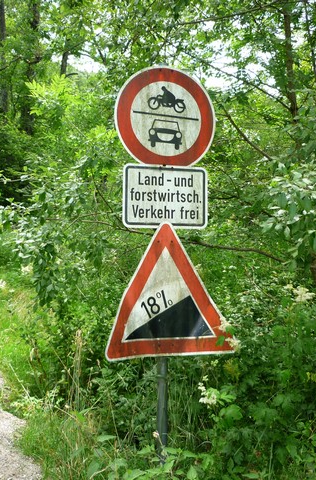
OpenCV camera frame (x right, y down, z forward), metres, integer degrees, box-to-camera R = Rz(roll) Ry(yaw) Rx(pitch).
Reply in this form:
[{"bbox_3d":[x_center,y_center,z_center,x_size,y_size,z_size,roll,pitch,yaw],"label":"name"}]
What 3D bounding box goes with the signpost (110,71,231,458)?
[{"bbox_3d":[0.075,0.150,3.500,0.810,2.320,0.130,0,-1,-21],"label":"signpost"}]

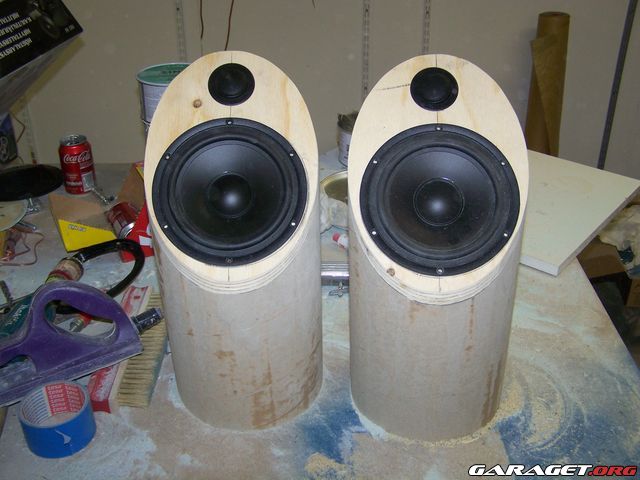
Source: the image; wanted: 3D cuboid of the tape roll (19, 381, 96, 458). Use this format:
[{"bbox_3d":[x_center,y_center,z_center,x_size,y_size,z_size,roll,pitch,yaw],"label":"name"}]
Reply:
[{"bbox_3d":[-0.327,0.225,0.880,0.085,0.050,0.085,-1,30,1],"label":"tape roll"}]

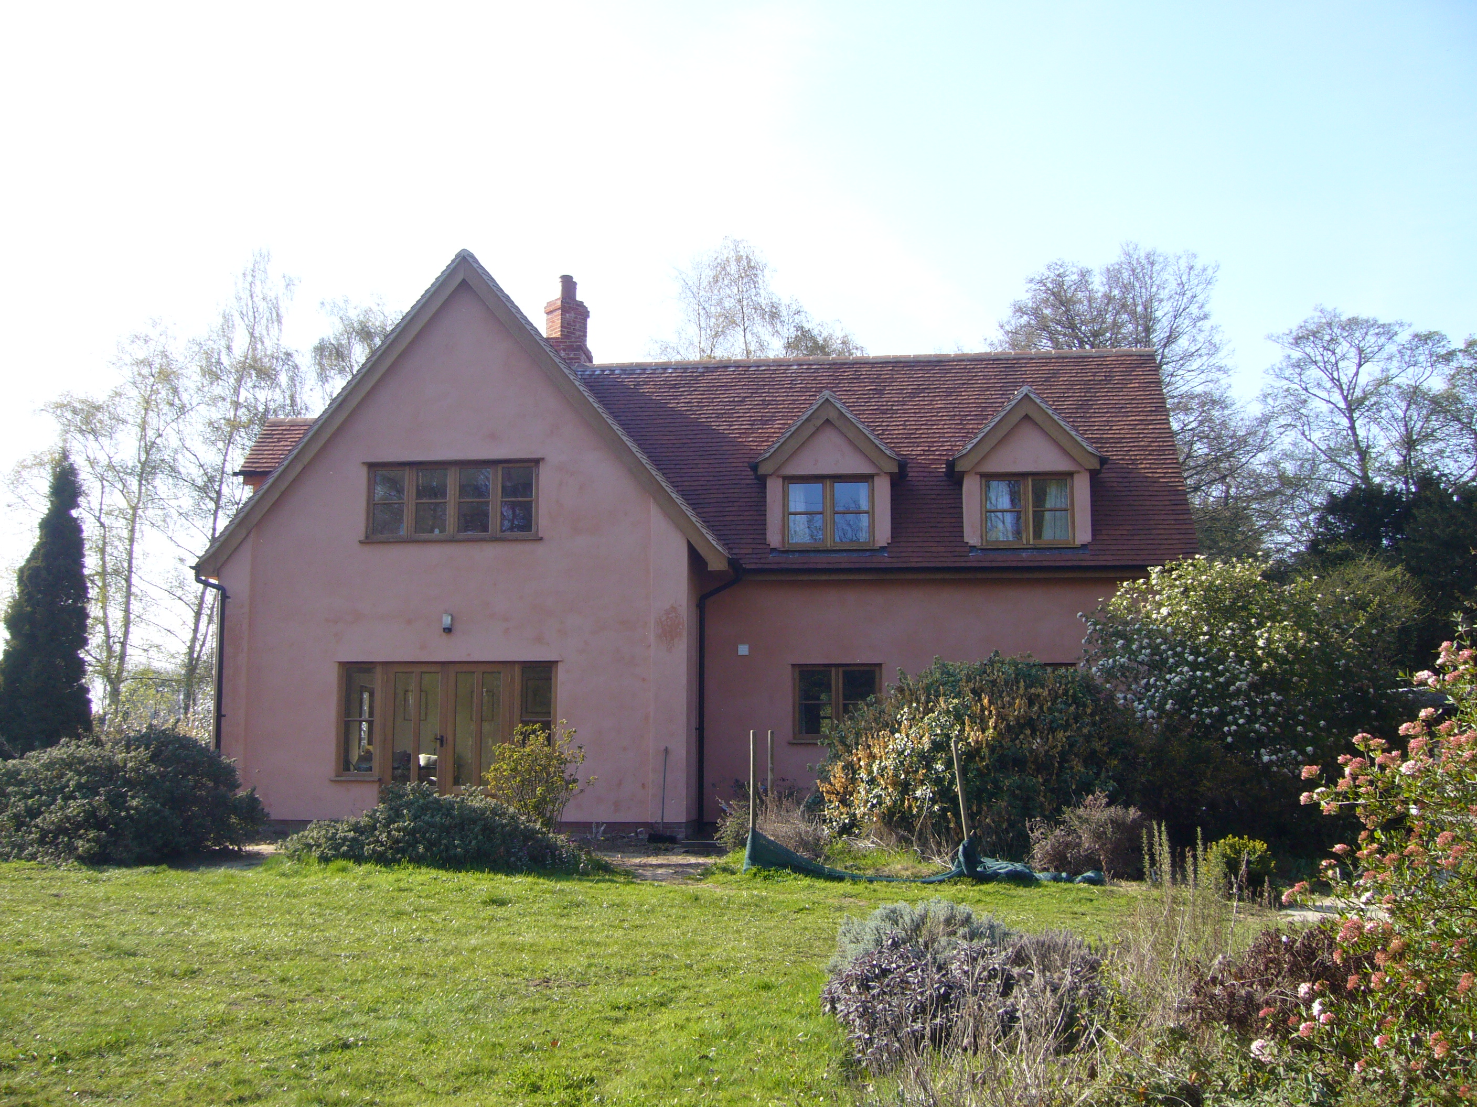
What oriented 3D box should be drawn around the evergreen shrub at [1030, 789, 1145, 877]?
[{"bbox_3d":[3.460,2.813,14.895,1.190,0.840,1.100,-1,-7,6],"label":"evergreen shrub"}]

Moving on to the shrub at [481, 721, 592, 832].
[{"bbox_3d":[-2.371,2.703,17.400,1.291,1.484,1.200,-1,-6,6],"label":"shrub"}]

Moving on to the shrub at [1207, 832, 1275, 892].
[{"bbox_3d":[4.413,2.713,13.100,0.597,0.509,0.567,-1,-6,6],"label":"shrub"}]

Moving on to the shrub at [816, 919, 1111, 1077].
[{"bbox_3d":[1.036,2.025,6.895,1.330,0.600,1.150,-1,-7,6],"label":"shrub"}]

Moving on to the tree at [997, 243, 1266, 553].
[{"bbox_3d":[9.126,-0.985,34.000,6.147,12.565,6.147,-1,-6,6],"label":"tree"}]

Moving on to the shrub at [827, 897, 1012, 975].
[{"bbox_3d":[0.987,2.178,8.148,1.050,0.570,0.900,-1,-7,6],"label":"shrub"}]

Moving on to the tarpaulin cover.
[{"bbox_3d":[1.799,3.009,14.986,3.640,0.470,0.750,-2,-7,15],"label":"tarpaulin cover"}]

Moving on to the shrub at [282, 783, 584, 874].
[{"bbox_3d":[-3.368,2.933,16.400,3.166,0.801,1.700,-1,-6,6],"label":"shrub"}]

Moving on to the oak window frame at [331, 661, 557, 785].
[{"bbox_3d":[-3.867,2.272,19.509,3.028,1.720,0.140,-1,-6,6],"label":"oak window frame"}]

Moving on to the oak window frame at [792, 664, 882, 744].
[{"bbox_3d":[1.354,2.059,20.573,1.200,1.060,0.120,-1,-7,6],"label":"oak window frame"}]

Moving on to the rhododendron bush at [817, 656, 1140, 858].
[{"bbox_3d":[2.784,2.308,17.200,3.622,2.233,2.800,-1,-6,6],"label":"rhododendron bush"}]

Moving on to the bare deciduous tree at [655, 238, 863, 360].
[{"bbox_3d":[0.525,-1.235,38.549,5.200,14.230,5.000,-1,-7,6],"label":"bare deciduous tree"}]

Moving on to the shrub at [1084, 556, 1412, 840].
[{"bbox_3d":[5.760,1.688,16.700,3.481,3.358,2.959,-1,-6,6],"label":"shrub"}]

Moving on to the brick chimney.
[{"bbox_3d":[-2.857,-3.833,24.887,0.720,1.650,0.720,-1,-7,6],"label":"brick chimney"}]

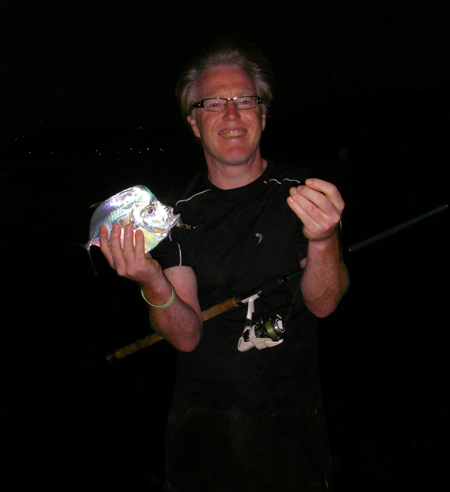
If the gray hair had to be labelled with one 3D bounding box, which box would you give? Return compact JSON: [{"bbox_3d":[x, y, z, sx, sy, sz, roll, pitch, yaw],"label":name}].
[{"bbox_3d":[0.002,-0.366,1.480,0.210,0.200,0.205,-4,3,-7],"label":"gray hair"}]

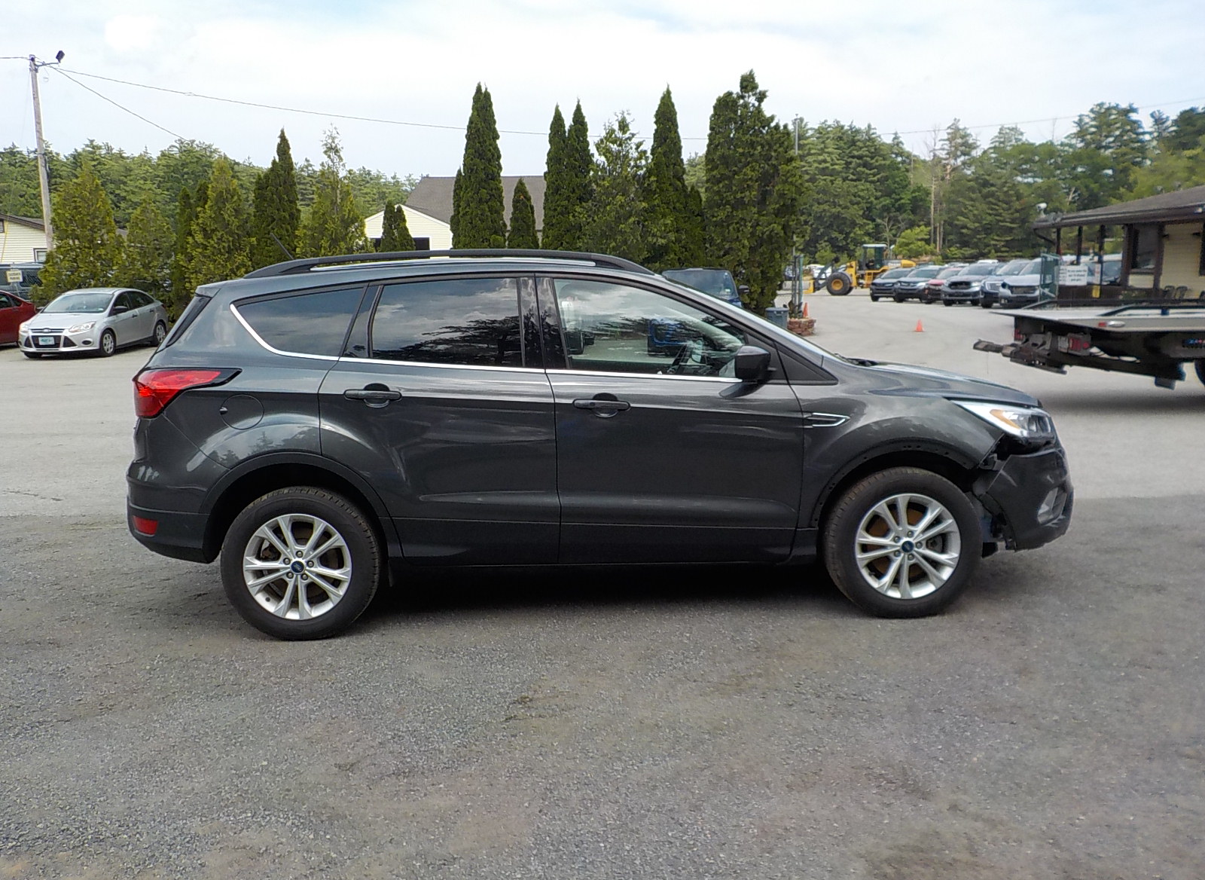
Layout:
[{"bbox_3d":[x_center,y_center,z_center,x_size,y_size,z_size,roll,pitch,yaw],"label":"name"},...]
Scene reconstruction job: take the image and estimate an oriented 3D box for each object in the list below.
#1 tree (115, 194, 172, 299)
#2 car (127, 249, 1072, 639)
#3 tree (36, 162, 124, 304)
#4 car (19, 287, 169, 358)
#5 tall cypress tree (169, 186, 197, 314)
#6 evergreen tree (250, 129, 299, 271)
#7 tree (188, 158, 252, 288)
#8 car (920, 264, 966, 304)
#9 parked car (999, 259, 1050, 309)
[{"bbox_3d":[-12.067,-4.566,27.894,1.650,3.826,1.650,-1,9,0],"label":"tree"},{"bbox_3d":[0.004,-0.130,5.408,4.530,1.690,1.900,-2,9,-3],"label":"car"},{"bbox_3d":[-14.118,-5.104,28.312,2.450,4.732,2.450,-1,9,0],"label":"tree"},{"bbox_3d":[-11.508,-2.721,23.805,1.860,1.468,4.534,-1,9,0],"label":"car"},{"bbox_3d":[-11.523,-4.890,28.759,0.900,4.084,0.900,-1,9,0],"label":"tall cypress tree"},{"bbox_3d":[-8.466,-5.432,27.767,1.450,5.446,1.450,-1,9,0],"label":"evergreen tree"},{"bbox_3d":[-10.323,-5.185,28.309,1.800,4.769,1.800,-1,9,0],"label":"tree"},{"bbox_3d":[15.783,-6.809,45.852,4.500,1.600,1.820,-10,12,-43],"label":"car"},{"bbox_3d":[16.110,-5.564,37.231,4.850,1.770,1.970,-9,12,-39],"label":"parked car"}]

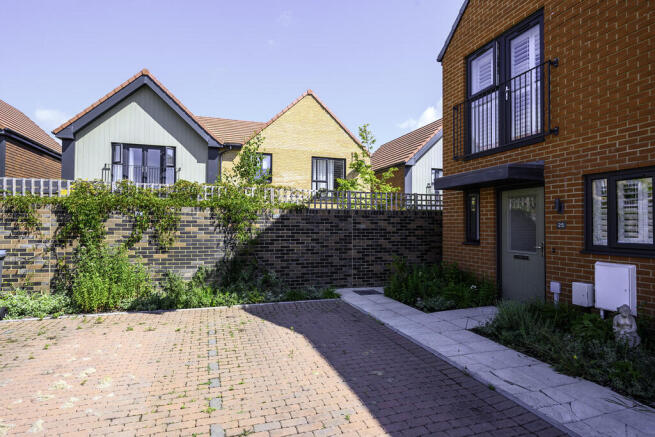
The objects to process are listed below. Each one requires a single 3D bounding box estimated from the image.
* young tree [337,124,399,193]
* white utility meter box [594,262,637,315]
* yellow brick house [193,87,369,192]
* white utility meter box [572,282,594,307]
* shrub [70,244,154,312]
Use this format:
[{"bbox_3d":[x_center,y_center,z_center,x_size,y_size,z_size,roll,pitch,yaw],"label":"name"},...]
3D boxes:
[{"bbox_3d":[1.307,-0.712,11.269,2.000,4.720,2.000,0,-1,-18],"label":"young tree"},{"bbox_3d":[3.602,0.884,4.340,0.130,0.620,0.420,0,-1,-19],"label":"white utility meter box"},{"bbox_3d":[-2.255,-2.021,19.824,6.520,7.690,8.000,0,-1,-18],"label":"yellow brick house"},{"bbox_3d":[3.476,1.031,4.709,0.120,0.300,0.205,0,-1,-19],"label":"white utility meter box"},{"bbox_3d":[-3.720,0.993,6.065,1.300,1.100,0.850,0,-1,-18],"label":"shrub"}]

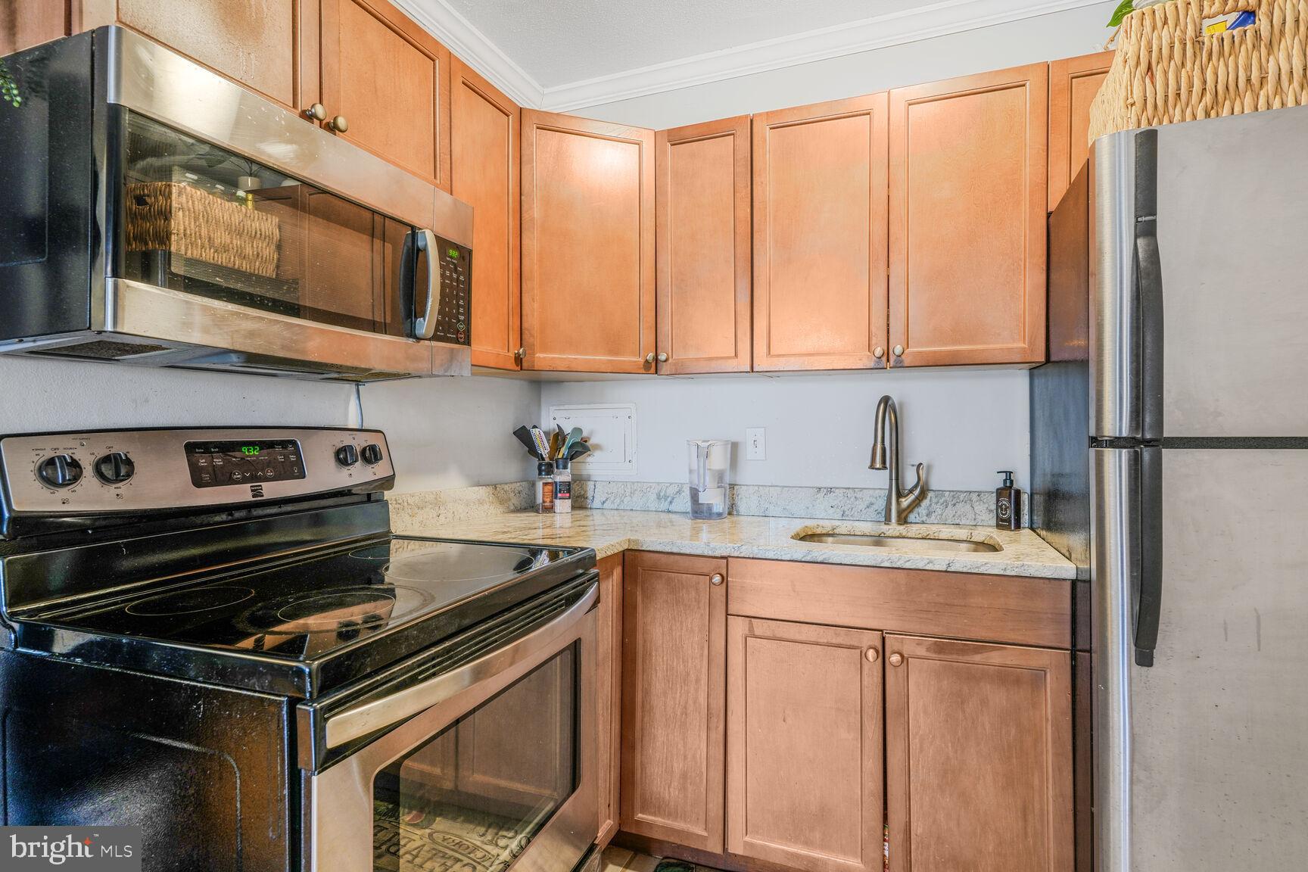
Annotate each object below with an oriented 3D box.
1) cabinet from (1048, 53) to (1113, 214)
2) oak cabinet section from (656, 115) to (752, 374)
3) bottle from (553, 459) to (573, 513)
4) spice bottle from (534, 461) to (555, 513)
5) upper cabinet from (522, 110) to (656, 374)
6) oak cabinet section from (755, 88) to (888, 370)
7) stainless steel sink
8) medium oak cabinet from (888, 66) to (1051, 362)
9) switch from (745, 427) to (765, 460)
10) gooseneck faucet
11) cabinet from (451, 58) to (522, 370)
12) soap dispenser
[{"bbox_3d":[1.249,-0.764,1.735,0.400,0.380,0.300,0,1,21],"label":"cabinet"},{"bbox_3d":[0.203,-0.574,2.142,0.301,0.760,0.300,0,1,21],"label":"oak cabinet section"},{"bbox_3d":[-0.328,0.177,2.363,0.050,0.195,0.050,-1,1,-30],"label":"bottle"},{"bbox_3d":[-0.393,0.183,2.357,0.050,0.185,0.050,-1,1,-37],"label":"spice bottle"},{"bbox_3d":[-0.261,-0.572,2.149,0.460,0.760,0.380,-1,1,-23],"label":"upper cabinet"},{"bbox_3d":[0.525,-0.574,2.018,0.376,0.760,0.300,0,1,21],"label":"oak cabinet section"},{"bbox_3d":[0.659,0.393,1.811,0.540,0.180,0.370,0,1,21],"label":"stainless steel sink"},{"bbox_3d":[0.883,-0.574,1.879,0.379,0.760,0.300,0,1,21],"label":"medium oak cabinet"},{"bbox_3d":[0.347,0.028,2.241,0.068,0.113,0.012,0,1,21],"label":"switch"},{"bbox_3d":[0.726,0.077,1.930,0.125,0.397,0.250,0,1,32],"label":"gooseneck faucet"},{"bbox_3d":[-0.579,-0.564,1.801,0.300,0.760,0.308,0,1,21],"label":"cabinet"},{"bbox_3d":[1.046,0.189,1.926,0.056,0.169,0.056,-1,1,-32],"label":"soap dispenser"}]

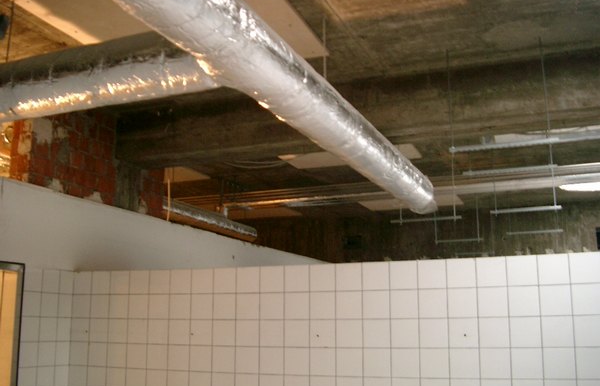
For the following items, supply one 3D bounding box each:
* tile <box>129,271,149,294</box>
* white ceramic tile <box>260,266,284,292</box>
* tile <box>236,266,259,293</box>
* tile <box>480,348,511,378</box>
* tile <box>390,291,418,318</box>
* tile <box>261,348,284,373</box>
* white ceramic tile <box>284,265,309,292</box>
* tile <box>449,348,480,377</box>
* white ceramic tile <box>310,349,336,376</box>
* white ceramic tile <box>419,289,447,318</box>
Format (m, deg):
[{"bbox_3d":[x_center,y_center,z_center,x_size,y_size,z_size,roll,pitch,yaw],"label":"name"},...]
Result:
[{"bbox_3d":[-0.995,0.555,3.982,0.150,0.150,0.009,-5,-13,21],"label":"tile"},{"bbox_3d":[-0.159,0.497,3.698,0.150,0.150,0.010,-5,-13,21],"label":"white ceramic tile"},{"bbox_3d":[-0.301,0.508,3.752,0.150,0.150,0.010,-5,-13,21],"label":"tile"},{"bbox_3d":[0.951,0.829,3.120,0.150,0.150,0.008,-5,-13,21],"label":"tile"},{"bbox_3d":[0.552,0.589,3.386,0.150,0.150,0.009,-5,-13,21],"label":"tile"},{"bbox_3d":[-0.158,0.936,3.582,0.150,0.150,0.010,-5,-13,21],"label":"tile"},{"bbox_3d":[-0.019,0.481,3.615,0.150,0.150,0.010,-5,-13,21],"label":"white ceramic tile"},{"bbox_3d":[0.820,0.849,3.195,0.150,0.150,0.010,-5,-13,21],"label":"tile"},{"bbox_3d":[0.128,0.918,3.492,0.150,0.150,0.009,-5,-13,21],"label":"white ceramic tile"},{"bbox_3d":[0.689,0.575,3.334,0.150,0.150,0.009,-5,-13,21],"label":"white ceramic tile"}]

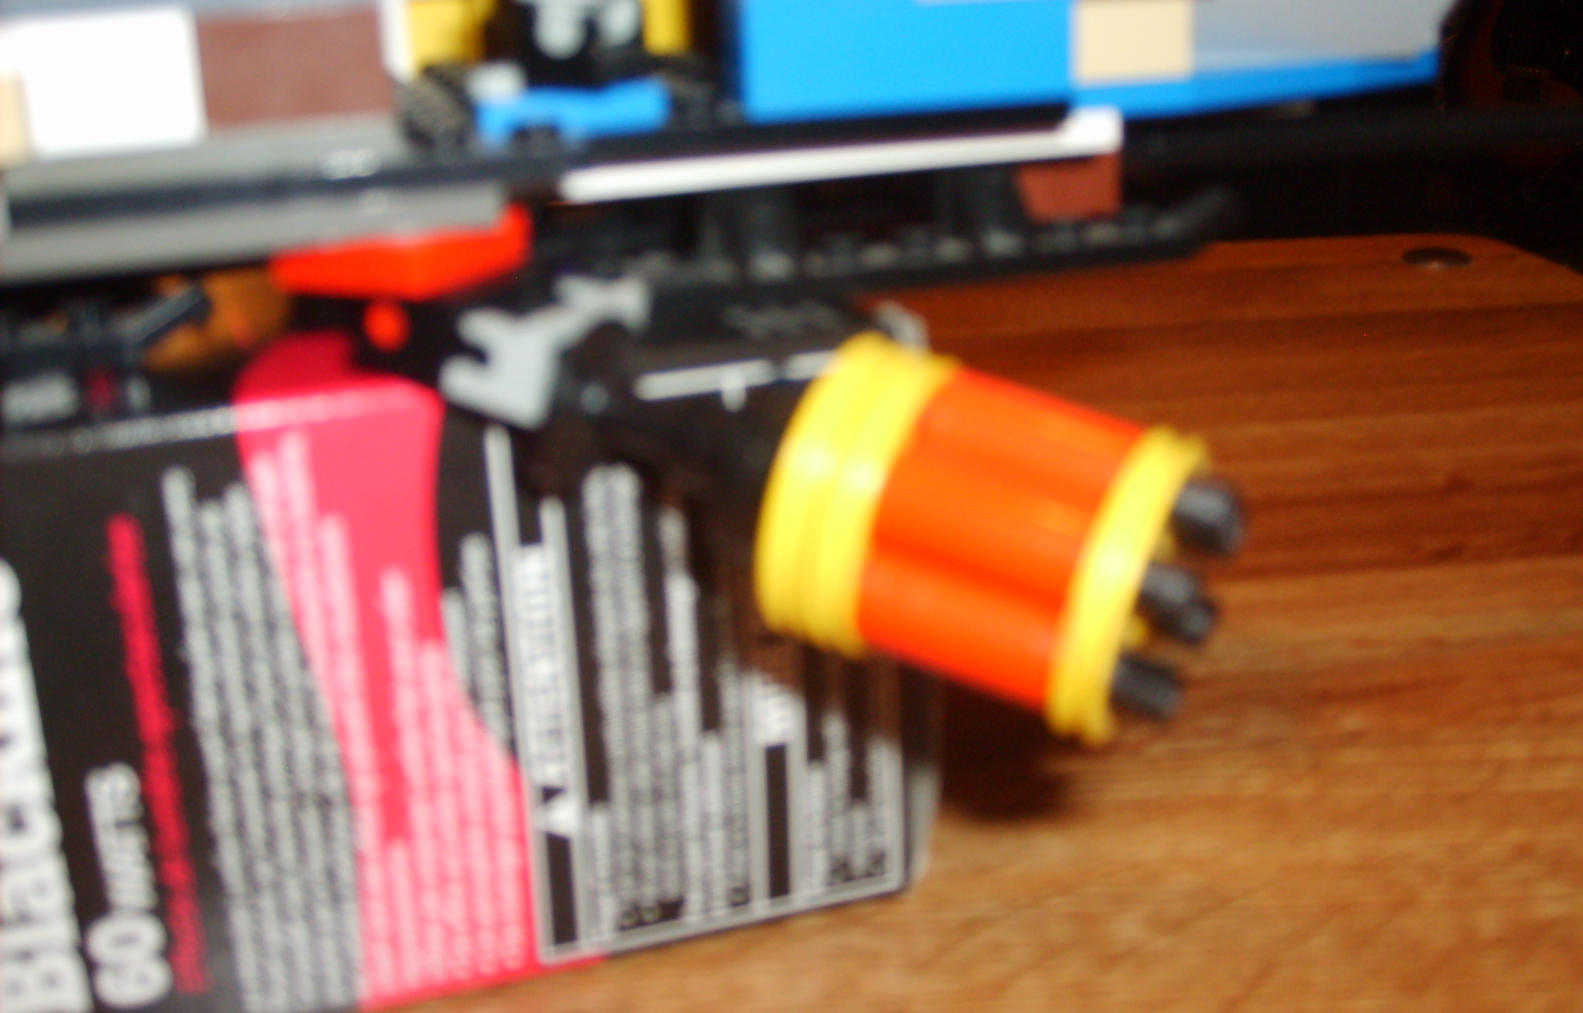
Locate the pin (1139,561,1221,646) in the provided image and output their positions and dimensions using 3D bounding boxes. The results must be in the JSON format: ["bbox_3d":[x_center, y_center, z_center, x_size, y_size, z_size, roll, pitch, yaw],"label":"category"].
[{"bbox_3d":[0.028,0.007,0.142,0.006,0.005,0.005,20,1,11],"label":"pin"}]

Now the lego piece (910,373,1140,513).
[{"bbox_3d":[0.017,-0.005,0.149,0.017,0.008,0.008,20,1,11],"label":"lego piece"}]

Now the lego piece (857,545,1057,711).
[{"bbox_3d":[0.013,0.009,0.150,0.017,0.008,0.008,20,1,11],"label":"lego piece"}]

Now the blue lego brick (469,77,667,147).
[{"bbox_3d":[-0.020,-0.033,0.163,0.016,0.004,0.009,-10,17,-26],"label":"blue lego brick"}]

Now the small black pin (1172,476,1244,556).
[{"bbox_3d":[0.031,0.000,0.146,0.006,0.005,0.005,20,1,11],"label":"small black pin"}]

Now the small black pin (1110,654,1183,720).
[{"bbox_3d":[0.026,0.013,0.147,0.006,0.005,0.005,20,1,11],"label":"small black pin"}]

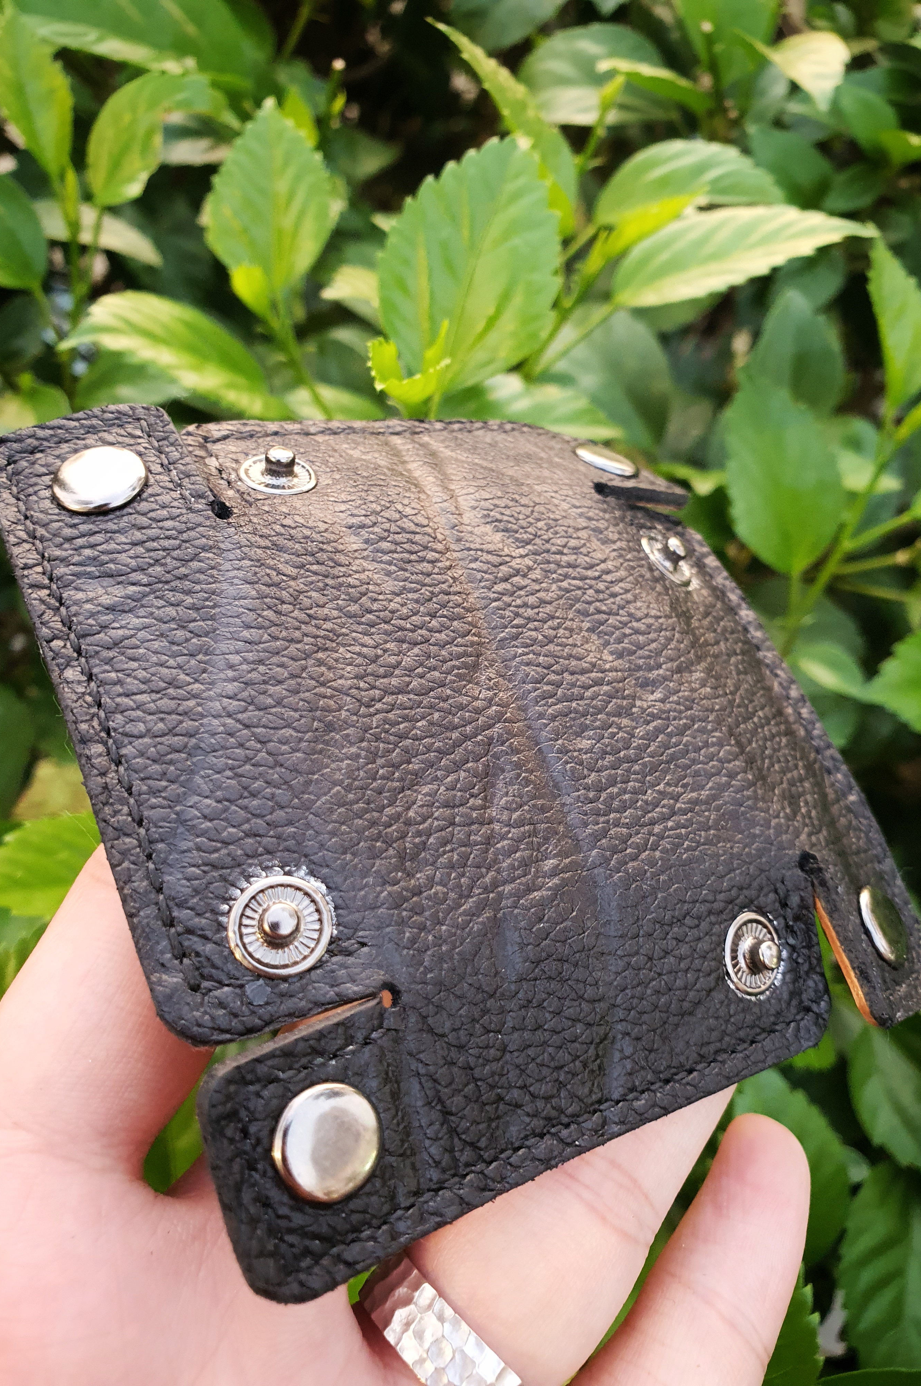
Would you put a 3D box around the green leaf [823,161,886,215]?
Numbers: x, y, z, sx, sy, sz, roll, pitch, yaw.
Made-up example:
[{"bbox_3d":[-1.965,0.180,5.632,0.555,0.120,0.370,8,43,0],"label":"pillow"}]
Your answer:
[{"bbox_3d":[0.174,-0.223,0.460,0.036,0.008,0.023,-27,44,-21],"label":"green leaf"}]

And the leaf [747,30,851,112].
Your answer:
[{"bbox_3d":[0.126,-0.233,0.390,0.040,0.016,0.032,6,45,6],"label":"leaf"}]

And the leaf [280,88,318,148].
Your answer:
[{"bbox_3d":[-0.047,-0.165,0.300,0.013,0.024,0.006,-3,-12,-13],"label":"leaf"}]

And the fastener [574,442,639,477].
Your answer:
[{"bbox_3d":[0.028,-0.045,0.198,0.013,0.003,0.013,15,30,-9],"label":"fastener"}]

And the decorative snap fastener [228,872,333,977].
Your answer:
[{"bbox_3d":[-0.021,0.027,0.121,0.012,0.004,0.012,5,68,-12],"label":"decorative snap fastener"}]

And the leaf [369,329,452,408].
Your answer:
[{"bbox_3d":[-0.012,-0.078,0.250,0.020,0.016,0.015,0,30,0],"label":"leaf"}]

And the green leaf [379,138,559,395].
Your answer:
[{"bbox_3d":[0.002,-0.111,0.270,0.045,0.014,0.064,13,69,8],"label":"green leaf"}]

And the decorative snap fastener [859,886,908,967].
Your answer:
[{"bbox_3d":[0.066,0.035,0.160,0.003,0.013,0.013,-31,-19,36],"label":"decorative snap fastener"}]

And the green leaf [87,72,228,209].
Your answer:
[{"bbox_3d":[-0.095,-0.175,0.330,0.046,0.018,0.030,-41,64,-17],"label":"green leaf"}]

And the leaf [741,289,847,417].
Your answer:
[{"bbox_3d":[0.122,-0.123,0.380,0.035,0.049,0.010,-5,-15,1],"label":"leaf"}]

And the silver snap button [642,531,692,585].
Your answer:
[{"bbox_3d":[0.039,-0.026,0.191,0.012,0.004,0.012,48,40,3],"label":"silver snap button"}]

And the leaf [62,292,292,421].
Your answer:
[{"bbox_3d":[-0.079,-0.094,0.290,0.066,0.016,0.034,7,43,-5],"label":"leaf"}]

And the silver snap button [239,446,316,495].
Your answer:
[{"bbox_3d":[-0.029,-0.036,0.165,0.012,0.004,0.012,7,44,-7],"label":"silver snap button"}]

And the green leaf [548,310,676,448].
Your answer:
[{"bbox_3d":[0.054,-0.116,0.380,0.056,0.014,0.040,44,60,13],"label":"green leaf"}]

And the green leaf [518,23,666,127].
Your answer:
[{"bbox_3d":[0.052,-0.237,0.400,0.062,0.012,0.044,5,56,0],"label":"green leaf"}]

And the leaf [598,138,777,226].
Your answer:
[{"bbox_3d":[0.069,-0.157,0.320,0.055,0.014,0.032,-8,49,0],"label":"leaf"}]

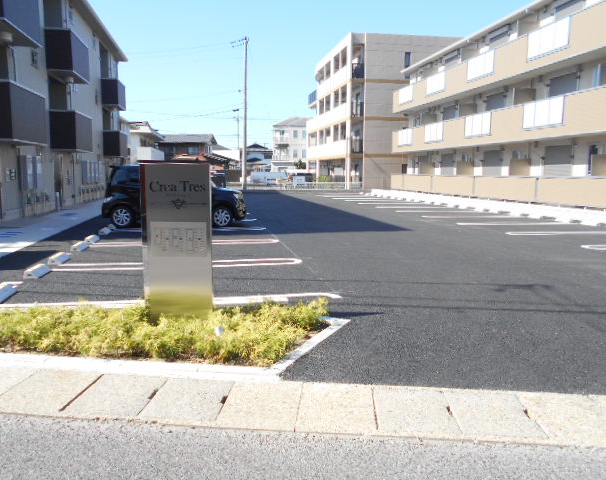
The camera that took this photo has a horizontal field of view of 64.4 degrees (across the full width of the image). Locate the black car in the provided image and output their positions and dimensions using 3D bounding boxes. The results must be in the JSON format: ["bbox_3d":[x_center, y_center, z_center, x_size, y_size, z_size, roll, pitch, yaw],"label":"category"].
[{"bbox_3d":[-3.521,-1.263,13.531,3.850,1.660,1.700,-1,8,-11],"label":"black car"}]

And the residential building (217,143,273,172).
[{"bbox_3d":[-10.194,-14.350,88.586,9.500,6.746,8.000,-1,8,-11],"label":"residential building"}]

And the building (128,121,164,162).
[{"bbox_3d":[-20.523,-9.718,53.736,8.000,7.030,9.000,-1,8,-11],"label":"building"}]

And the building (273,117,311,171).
[{"bbox_3d":[0.150,-14.001,75.253,9.200,10.045,8.000,-1,8,-11],"label":"building"}]

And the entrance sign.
[{"bbox_3d":[-1.176,0.042,4.590,0.627,1.560,0.160,-1,8,-6],"label":"entrance sign"}]

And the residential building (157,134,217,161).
[{"bbox_3d":[-16.528,-11.716,69.172,9.000,6.791,7.500,1,8,5],"label":"residential building"}]

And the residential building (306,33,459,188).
[{"bbox_3d":[7.590,-11.223,46.916,11.700,12.065,16.500,-1,8,-11],"label":"residential building"}]

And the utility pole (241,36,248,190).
[{"bbox_3d":[-4.666,-10.111,38.983,0.360,12.055,0.360,-1,8,-11],"label":"utility pole"}]

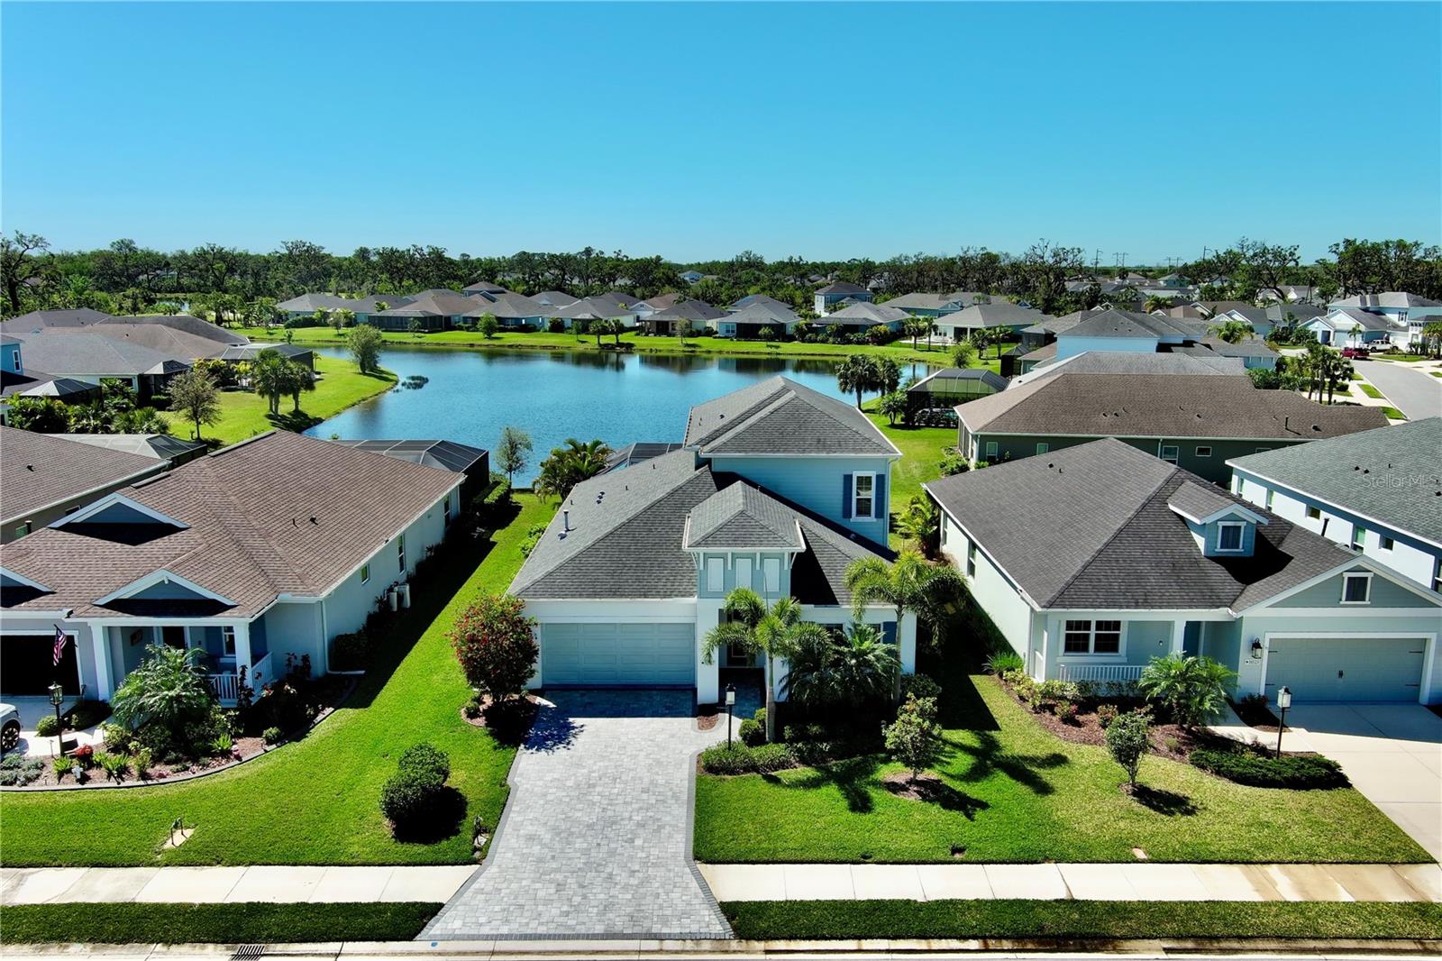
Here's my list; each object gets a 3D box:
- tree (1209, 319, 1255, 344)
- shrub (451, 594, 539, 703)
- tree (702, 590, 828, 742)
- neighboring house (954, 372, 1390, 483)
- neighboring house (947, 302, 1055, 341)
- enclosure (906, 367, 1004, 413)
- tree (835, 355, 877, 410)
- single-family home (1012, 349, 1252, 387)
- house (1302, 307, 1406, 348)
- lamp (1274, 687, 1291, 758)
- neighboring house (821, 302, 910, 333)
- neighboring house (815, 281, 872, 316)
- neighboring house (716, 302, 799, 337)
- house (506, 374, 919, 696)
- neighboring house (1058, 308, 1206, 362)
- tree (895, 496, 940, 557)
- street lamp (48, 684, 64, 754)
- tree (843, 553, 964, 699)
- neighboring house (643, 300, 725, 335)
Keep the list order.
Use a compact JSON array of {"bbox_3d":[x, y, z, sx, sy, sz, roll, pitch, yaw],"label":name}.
[{"bbox_3d":[62.500,-16.147,142.000,5.400,6.400,5.400,0,11,0],"label":"tree"},{"bbox_3d":[-6.850,5.197,35.571,2.650,3.450,2.600,0,11,0],"label":"shrub"},{"bbox_3d":[1.230,5.201,32.570,3.500,4.550,3.400,0,11,0],"label":"tree"},{"bbox_3d":[28.900,-3.996,76.782,24.800,6.100,12.200,1,11,6],"label":"neighboring house"},{"bbox_3d":[50.000,-27.865,205.000,21.000,6.000,13.000,-6,12,-29],"label":"neighboring house"},{"bbox_3d":[21.300,-7.627,103.600,8.400,4.000,12.000,2,11,13],"label":"enclosure"},{"bbox_3d":[12.300,-8.958,106.986,3.800,5.200,3.700,0,11,0],"label":"tree"},{"bbox_3d":[34.700,-7.974,99.800,20.700,6.100,13.200,2,11,12],"label":"single-family home"},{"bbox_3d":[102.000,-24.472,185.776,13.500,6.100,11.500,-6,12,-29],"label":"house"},{"bbox_3d":[15.300,6.626,31.566,0.330,2.120,0.330,0,11,0],"label":"lamp"},{"bbox_3d":[26.000,-29.574,213.205,13.200,6.000,23.500,4,11,22],"label":"neighboring house"},{"bbox_3d":[28.600,-41.074,267.000,12.200,8.800,13.500,-2,11,-10],"label":"neighboring house"},{"bbox_3d":[8.300,-30.577,219.000,13.000,6.100,20.500,3,11,15],"label":"neighboring house"},{"bbox_3d":[0.150,0.647,46.926,13.500,8.000,25.400,0,11,0],"label":"house"},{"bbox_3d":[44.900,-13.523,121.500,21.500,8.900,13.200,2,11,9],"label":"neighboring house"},{"bbox_3d":[9.100,2.269,52.600,2.150,3.000,2.150,0,11,0],"label":"tree"},{"bbox_3d":[-18.200,6.543,31.850,0.330,2.150,0.330,0,11,0],"label":"street lamp"},{"bbox_3d":[5.650,4.425,35.500,3.750,4.850,3.700,0,11,0],"label":"tree"},{"bbox_3d":[-6.300,-31.328,222.542,12.600,6.000,23.500,2,11,11],"label":"neighboring house"}]

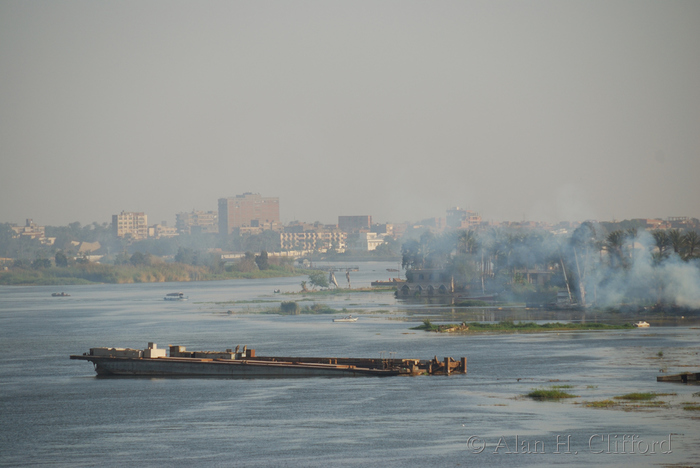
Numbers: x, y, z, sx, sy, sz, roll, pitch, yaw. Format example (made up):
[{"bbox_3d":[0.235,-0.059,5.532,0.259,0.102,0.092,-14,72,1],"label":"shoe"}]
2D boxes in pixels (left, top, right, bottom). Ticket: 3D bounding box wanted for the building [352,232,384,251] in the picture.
[{"bbox_3d":[10.774,4.726,3400.000,18.500,11.200,14.000,0,0,-5],"label":"building"}]

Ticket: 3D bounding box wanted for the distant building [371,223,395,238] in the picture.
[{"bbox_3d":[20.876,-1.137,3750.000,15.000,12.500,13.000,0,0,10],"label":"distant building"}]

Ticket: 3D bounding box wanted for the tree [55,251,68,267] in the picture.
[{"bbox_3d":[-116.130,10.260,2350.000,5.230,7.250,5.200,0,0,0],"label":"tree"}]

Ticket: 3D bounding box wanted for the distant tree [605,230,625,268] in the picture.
[{"bbox_3d":[65.300,8.140,1440.000,4.560,18.010,4.600,0,0,0],"label":"distant tree"}]

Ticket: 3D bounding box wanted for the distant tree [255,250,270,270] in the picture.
[{"bbox_3d":[-36.721,11.074,2450.000,6.000,8.300,6.000,0,0,0],"label":"distant tree"}]

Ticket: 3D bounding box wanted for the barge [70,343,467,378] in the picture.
[{"bbox_3d":[-11.140,17.231,798.000,53.500,4.800,9.000,0,0,8],"label":"barge"}]

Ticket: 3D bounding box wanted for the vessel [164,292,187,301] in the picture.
[{"bbox_3d":[-47.390,17.083,1590.000,6.600,2.300,1.900,0,0,0],"label":"vessel"}]

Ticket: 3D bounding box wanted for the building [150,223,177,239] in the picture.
[{"bbox_3d":[-124.589,-1.682,3900.000,20.000,12.000,14.000,0,0,-5],"label":"building"}]

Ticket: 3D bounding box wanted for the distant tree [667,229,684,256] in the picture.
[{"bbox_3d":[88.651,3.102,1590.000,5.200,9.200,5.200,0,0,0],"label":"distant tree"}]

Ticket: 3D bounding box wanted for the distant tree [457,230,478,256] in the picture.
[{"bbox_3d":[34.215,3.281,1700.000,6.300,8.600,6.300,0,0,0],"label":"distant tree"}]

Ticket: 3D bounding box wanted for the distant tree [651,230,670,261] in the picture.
[{"bbox_3d":[76.300,8.080,1430.000,4.160,17.880,4.400,0,0,0],"label":"distant tree"}]

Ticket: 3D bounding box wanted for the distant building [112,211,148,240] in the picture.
[{"bbox_3d":[-156.210,-2.840,4150.000,21.500,24.880,15.000,0,0,-14],"label":"distant building"}]

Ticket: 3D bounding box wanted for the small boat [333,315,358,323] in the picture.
[{"bbox_3d":[-0.954,17.927,1238.000,5.600,1.500,1.600,0,0,5],"label":"small boat"}]

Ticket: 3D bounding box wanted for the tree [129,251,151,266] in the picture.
[{"bbox_3d":[-87.410,10.610,2430.000,8.740,7.490,7.500,0,0,0],"label":"tree"}]

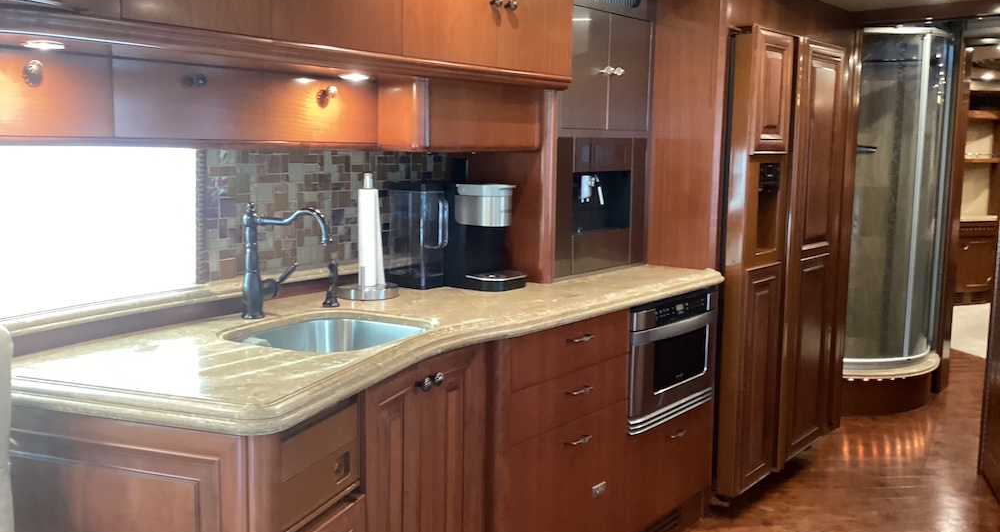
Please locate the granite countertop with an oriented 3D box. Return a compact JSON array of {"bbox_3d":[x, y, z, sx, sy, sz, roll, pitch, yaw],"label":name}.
[{"bbox_3d":[-0.117,0.135,2.485,0.920,0.062,2.390,5,8,38],"label":"granite countertop"}]

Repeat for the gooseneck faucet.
[{"bbox_3d":[-0.508,-0.016,2.268,0.280,0.286,0.170,3,7,26],"label":"gooseneck faucet"}]

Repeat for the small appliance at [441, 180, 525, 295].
[{"bbox_3d":[-0.085,-0.100,2.828,0.320,0.325,0.175,5,8,38],"label":"small appliance"}]

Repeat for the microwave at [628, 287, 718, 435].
[{"bbox_3d":[0.412,0.288,3.147,0.510,0.398,0.612,5,8,38],"label":"microwave"}]

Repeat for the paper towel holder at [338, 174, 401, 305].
[{"bbox_3d":[-0.390,-0.090,2.595,0.185,0.359,0.185,0,7,0],"label":"paper towel holder"}]

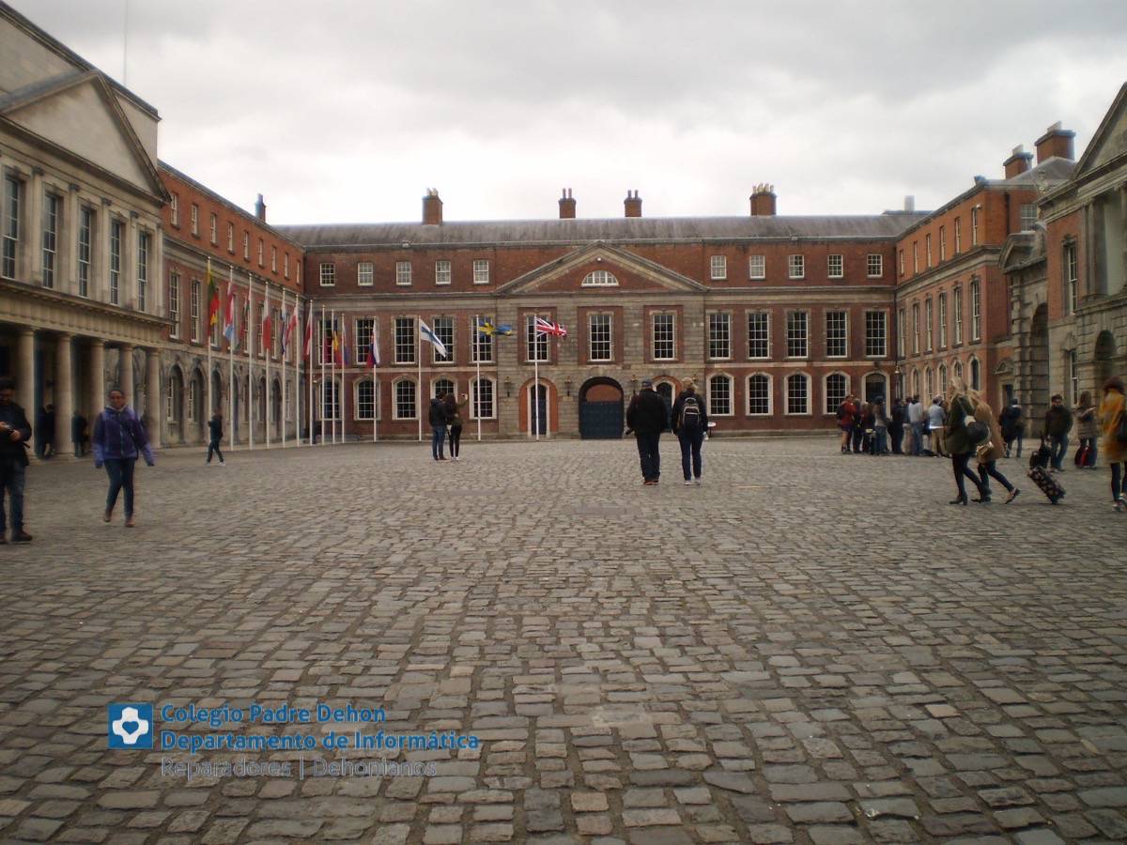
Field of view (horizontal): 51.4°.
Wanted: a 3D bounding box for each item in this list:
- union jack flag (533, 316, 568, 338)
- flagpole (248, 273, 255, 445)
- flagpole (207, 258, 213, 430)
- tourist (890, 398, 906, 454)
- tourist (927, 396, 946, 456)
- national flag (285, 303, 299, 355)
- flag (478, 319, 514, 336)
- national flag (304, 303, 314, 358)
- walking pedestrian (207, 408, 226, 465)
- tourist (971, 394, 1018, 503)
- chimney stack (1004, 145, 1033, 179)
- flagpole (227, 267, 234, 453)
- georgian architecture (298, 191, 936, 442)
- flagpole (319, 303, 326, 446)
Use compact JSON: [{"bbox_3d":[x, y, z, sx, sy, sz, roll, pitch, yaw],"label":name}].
[{"bbox_3d":[-0.781,-6.070,75.000,2.100,1.350,0.500,-1,0,2],"label":"union jack flag"},{"bbox_3d":[-14.147,-2.744,53.100,0.120,8.000,0.120,-1,0,2],"label":"flagpole"},{"bbox_3d":[-14.349,-2.727,47.600,0.130,8.000,0.130,-1,0,2],"label":"flagpole"},{"bbox_3d":[10.269,0.124,35.900,0.520,1.710,0.380,-1,0,20],"label":"tourist"},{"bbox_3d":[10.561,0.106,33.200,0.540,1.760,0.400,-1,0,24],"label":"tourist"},{"bbox_3d":[-14.475,-4.975,62.400,0.750,2.550,0.400,-1,0,2],"label":"national flag"},{"bbox_3d":[-4.292,-5.991,74.400,2.250,1.080,0.350,-1,0,2],"label":"flag"},{"bbox_3d":[-13.988,-4.895,64.300,0.580,2.900,0.400,-1,0,2],"label":"national flag"},{"bbox_3d":[-10.244,0.424,34.600,0.560,1.720,0.480,-1,0,-4],"label":"walking pedestrian"},{"bbox_3d":[6.062,0.337,16.500,0.700,1.620,0.520,-1,0,5],"label":"tourist"},{"bbox_3d":[27.631,-15.790,71.113,0.900,2.000,2.600,-1,0,2],"label":"chimney stack"},{"bbox_3d":[-14.248,-2.726,50.400,0.130,8.000,0.130,-1,0,2],"label":"flagpole"},{"bbox_3d":[2.712,-7.559,84.969,42.500,17.400,12.500,-1,0,2],"label":"georgian architecture"},{"bbox_3d":[-13.717,-2.684,67.000,0.120,8.000,0.120,-1,0,2],"label":"flagpole"}]

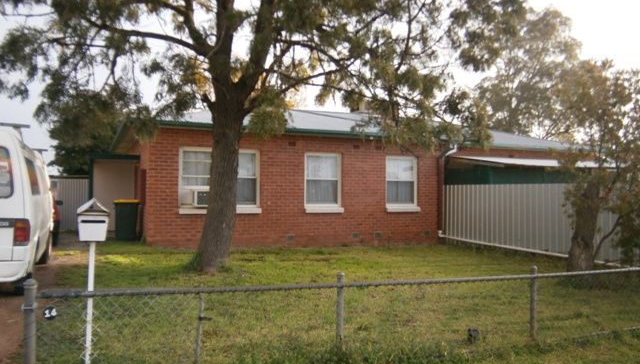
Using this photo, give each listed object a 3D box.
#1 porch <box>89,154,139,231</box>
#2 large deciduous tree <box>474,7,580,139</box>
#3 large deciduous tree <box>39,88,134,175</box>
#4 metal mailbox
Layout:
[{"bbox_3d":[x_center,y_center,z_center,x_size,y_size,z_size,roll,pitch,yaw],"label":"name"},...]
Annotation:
[{"bbox_3d":[-5.718,0.363,13.351,1.220,2.150,1.500,1,-2,-24],"label":"porch"},{"bbox_3d":[12.950,-4.400,30.000,6.800,12.600,6.600,1,-1,0],"label":"large deciduous tree"},{"bbox_3d":[-10.100,-1.200,20.800,3.900,5.500,3.800,1,-1,0],"label":"large deciduous tree"},{"bbox_3d":[-1.700,0.288,3.600,0.230,0.310,0.310,2,-1,-27],"label":"metal mailbox"}]

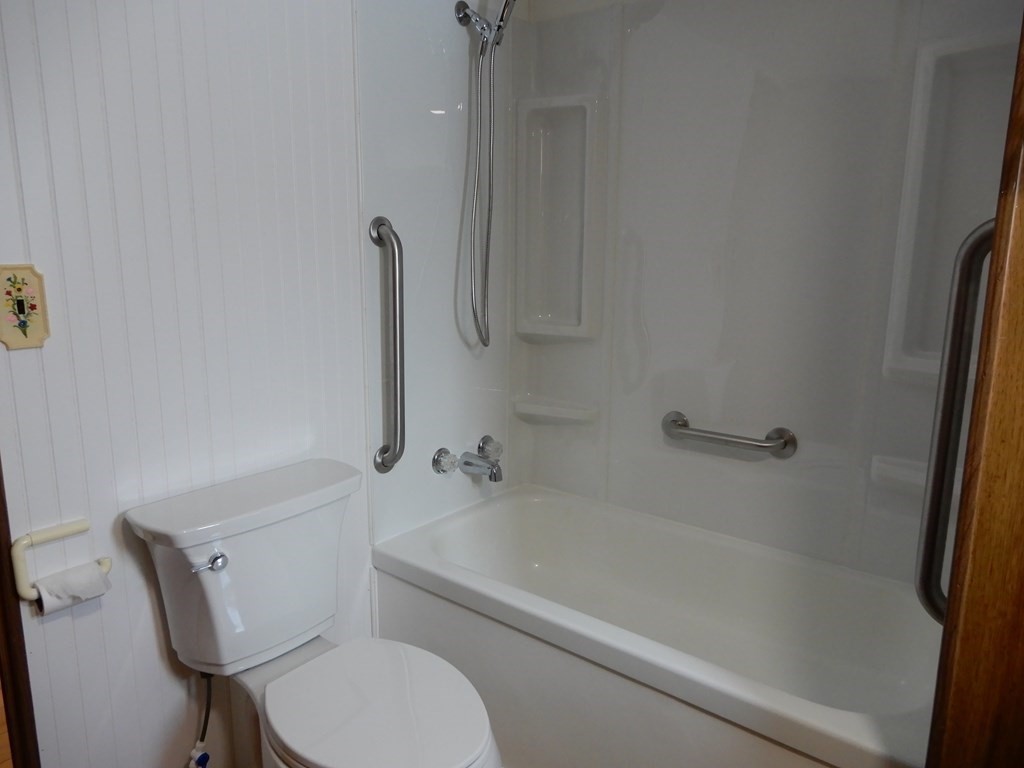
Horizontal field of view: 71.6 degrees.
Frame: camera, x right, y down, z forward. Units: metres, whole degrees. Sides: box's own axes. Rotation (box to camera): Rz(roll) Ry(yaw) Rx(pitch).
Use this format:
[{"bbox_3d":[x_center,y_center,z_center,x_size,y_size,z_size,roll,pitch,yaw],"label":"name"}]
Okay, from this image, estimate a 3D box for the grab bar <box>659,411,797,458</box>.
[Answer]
[{"bbox_3d":[0.570,0.144,1.938,0.388,0.084,0.073,9,13,38],"label":"grab bar"}]

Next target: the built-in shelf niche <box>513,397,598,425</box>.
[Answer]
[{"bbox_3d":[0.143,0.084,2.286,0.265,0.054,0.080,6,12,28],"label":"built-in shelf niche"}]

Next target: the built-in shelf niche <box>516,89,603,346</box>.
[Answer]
[{"bbox_3d":[0.148,-0.497,2.184,0.267,0.722,0.085,6,12,28],"label":"built-in shelf niche"}]

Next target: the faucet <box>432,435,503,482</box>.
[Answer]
[{"bbox_3d":[-0.093,0.242,2.155,0.148,0.112,0.276,9,13,38],"label":"faucet"}]

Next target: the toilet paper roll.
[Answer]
[{"bbox_3d":[-0.825,0.385,1.339,0.060,0.060,0.110,9,13,38],"label":"toilet paper roll"}]

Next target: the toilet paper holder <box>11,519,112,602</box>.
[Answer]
[{"bbox_3d":[-0.839,0.324,1.330,0.038,0.122,0.160,9,13,38],"label":"toilet paper holder"}]

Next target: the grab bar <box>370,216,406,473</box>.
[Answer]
[{"bbox_3d":[-0.316,-0.089,1.872,0.076,0.690,0.080,9,13,38],"label":"grab bar"}]

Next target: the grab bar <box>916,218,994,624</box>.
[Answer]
[{"bbox_3d":[0.673,0.071,1.057,0.075,0.692,0.080,9,13,38],"label":"grab bar"}]

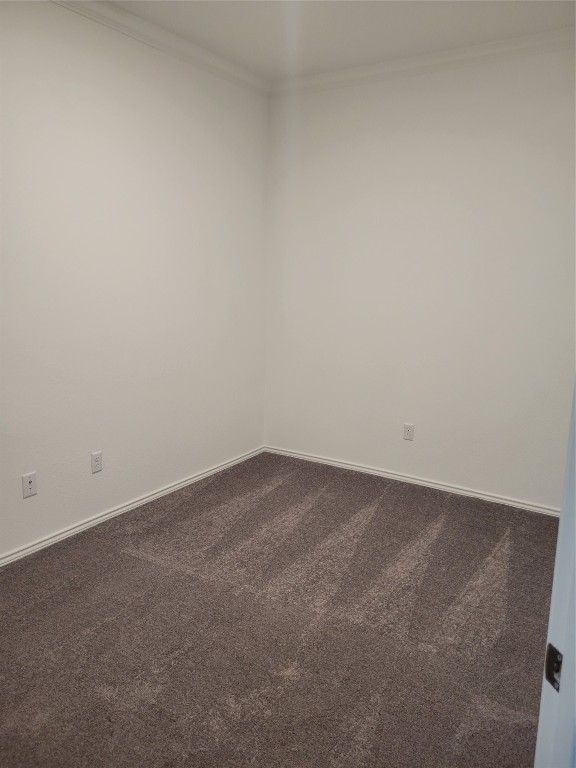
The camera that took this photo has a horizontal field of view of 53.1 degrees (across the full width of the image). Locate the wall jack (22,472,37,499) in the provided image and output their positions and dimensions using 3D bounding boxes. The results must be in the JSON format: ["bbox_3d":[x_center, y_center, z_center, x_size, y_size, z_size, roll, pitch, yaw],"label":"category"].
[{"bbox_3d":[-1.266,0.499,2.835,0.009,0.115,0.071,8,13,32],"label":"wall jack"}]

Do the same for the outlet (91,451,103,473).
[{"bbox_3d":[-1.046,0.433,3.171,0.009,0.115,0.071,8,13,32],"label":"outlet"}]

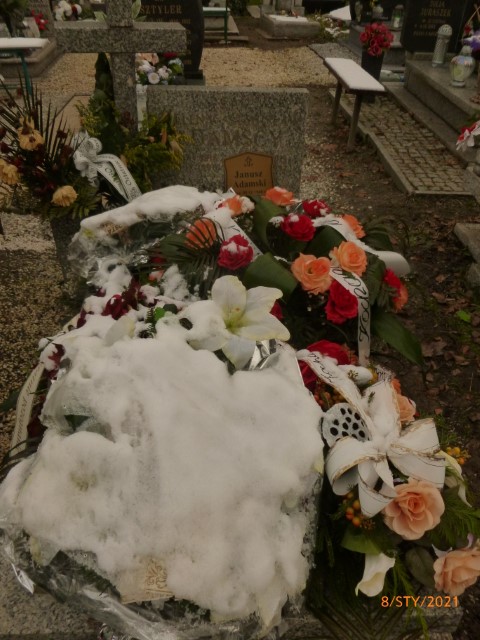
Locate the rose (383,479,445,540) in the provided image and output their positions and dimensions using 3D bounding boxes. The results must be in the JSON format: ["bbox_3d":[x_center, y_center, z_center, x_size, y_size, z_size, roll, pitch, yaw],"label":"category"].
[{"bbox_3d":[0.339,0.370,1.010,0.115,0.100,0.110,-6,38,-8],"label":"rose"}]

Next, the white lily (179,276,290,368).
[{"bbox_3d":[-0.008,0.005,1.120,0.225,0.170,0.170,-6,38,-8],"label":"white lily"}]

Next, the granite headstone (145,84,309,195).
[{"bbox_3d":[-0.055,-0.786,2.447,0.700,0.570,0.080,0,37,-1],"label":"granite headstone"}]

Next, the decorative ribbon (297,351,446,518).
[{"bbox_3d":[0.278,0.245,1.110,0.290,0.190,0.290,0,38,0],"label":"decorative ribbon"}]

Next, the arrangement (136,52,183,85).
[{"bbox_3d":[-0.556,-1.669,3.450,0.370,0.310,0.320,0,38,0],"label":"arrangement"}]

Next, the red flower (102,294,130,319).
[{"bbox_3d":[-0.310,-0.034,1.300,0.070,0.060,0.065,6,38,8],"label":"red flower"}]

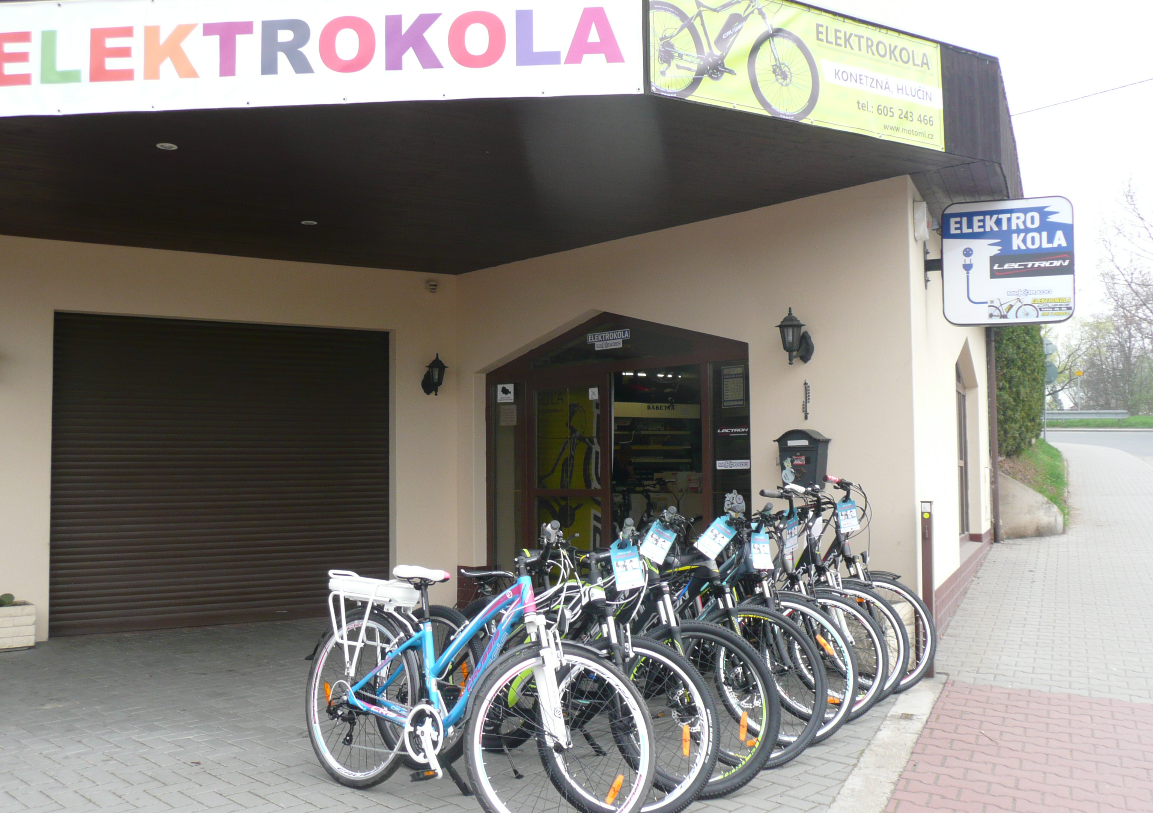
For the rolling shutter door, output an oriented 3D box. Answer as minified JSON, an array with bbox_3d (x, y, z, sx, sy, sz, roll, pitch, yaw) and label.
[{"bbox_3d":[-2.934,0.560,9.672,2.821,2.570,0.070,1,-4,-30],"label":"rolling shutter door"}]

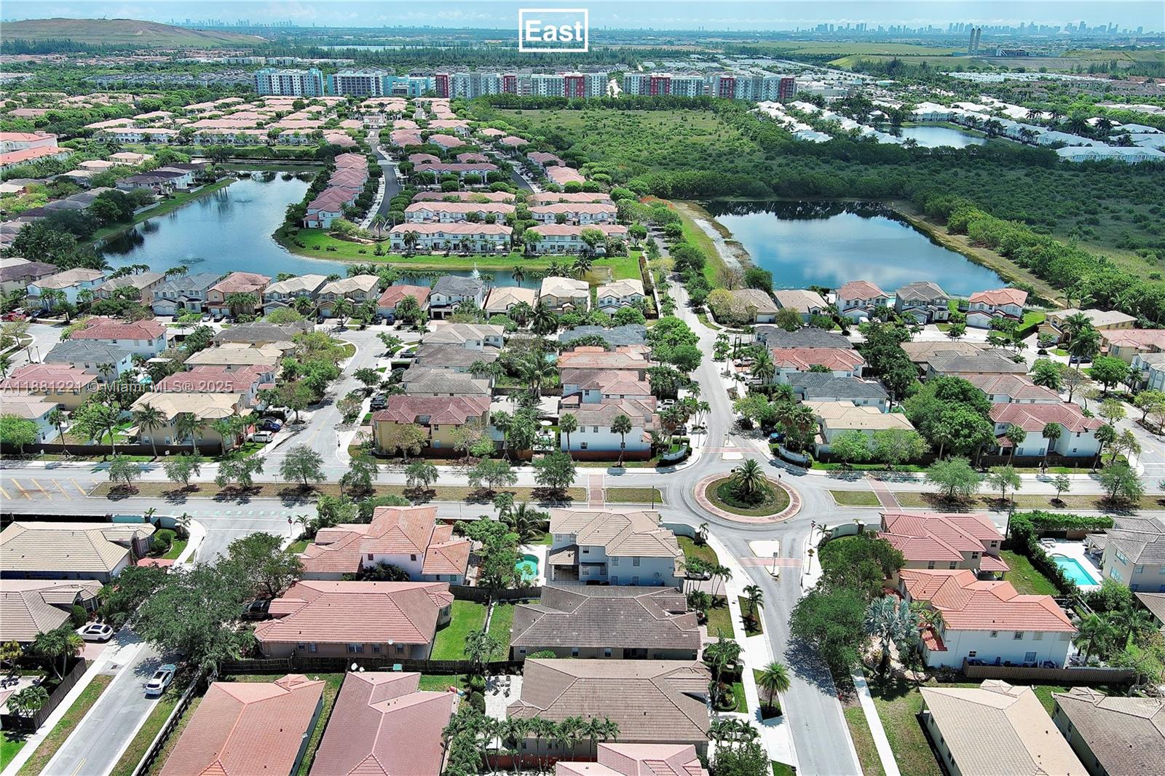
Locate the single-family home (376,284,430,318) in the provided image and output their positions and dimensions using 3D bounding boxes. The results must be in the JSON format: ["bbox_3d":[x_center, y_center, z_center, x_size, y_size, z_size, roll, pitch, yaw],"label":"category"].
[{"bbox_3d":[-48.050,-24.240,252.610,12.190,5.240,19.940,0,21,0],"label":"single-family home"}]

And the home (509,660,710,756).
[{"bbox_3d":[3.296,35.742,108.033,23.200,5.500,13.800,0,21,0],"label":"home"}]

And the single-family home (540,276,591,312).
[{"bbox_3d":[-4.776,-26.410,265.651,13.400,7.700,21.000,1,21,1],"label":"single-family home"}]

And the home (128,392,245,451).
[{"bbox_3d":[-76.449,5.456,181.606,20.800,7.700,14.000,0,21,0],"label":"home"}]

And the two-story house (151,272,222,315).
[{"bbox_3d":[-111.472,-27.327,265.539,13.700,7.800,21.800,0,21,0],"label":"two-story house"}]

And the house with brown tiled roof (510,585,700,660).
[{"bbox_3d":[2.773,29.504,121.639,23.400,5.500,13.400,1,21,1],"label":"house with brown tiled roof"}]

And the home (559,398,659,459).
[{"bbox_3d":[5.330,6.460,179.810,19.480,7.970,13.930,1,21,0],"label":"home"}]

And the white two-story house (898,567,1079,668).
[{"bbox_3d":[51.172,28.874,120.953,19.180,7.890,13.680,1,21,0],"label":"white two-story house"}]

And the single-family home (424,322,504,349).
[{"bbox_3d":[-27.407,-10.777,221.863,18.190,7.890,14.410,1,21,0],"label":"single-family home"}]

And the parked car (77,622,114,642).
[{"bbox_3d":[-63.423,31.847,122.292,4.750,1.430,1.880,1,21,1],"label":"parked car"}]

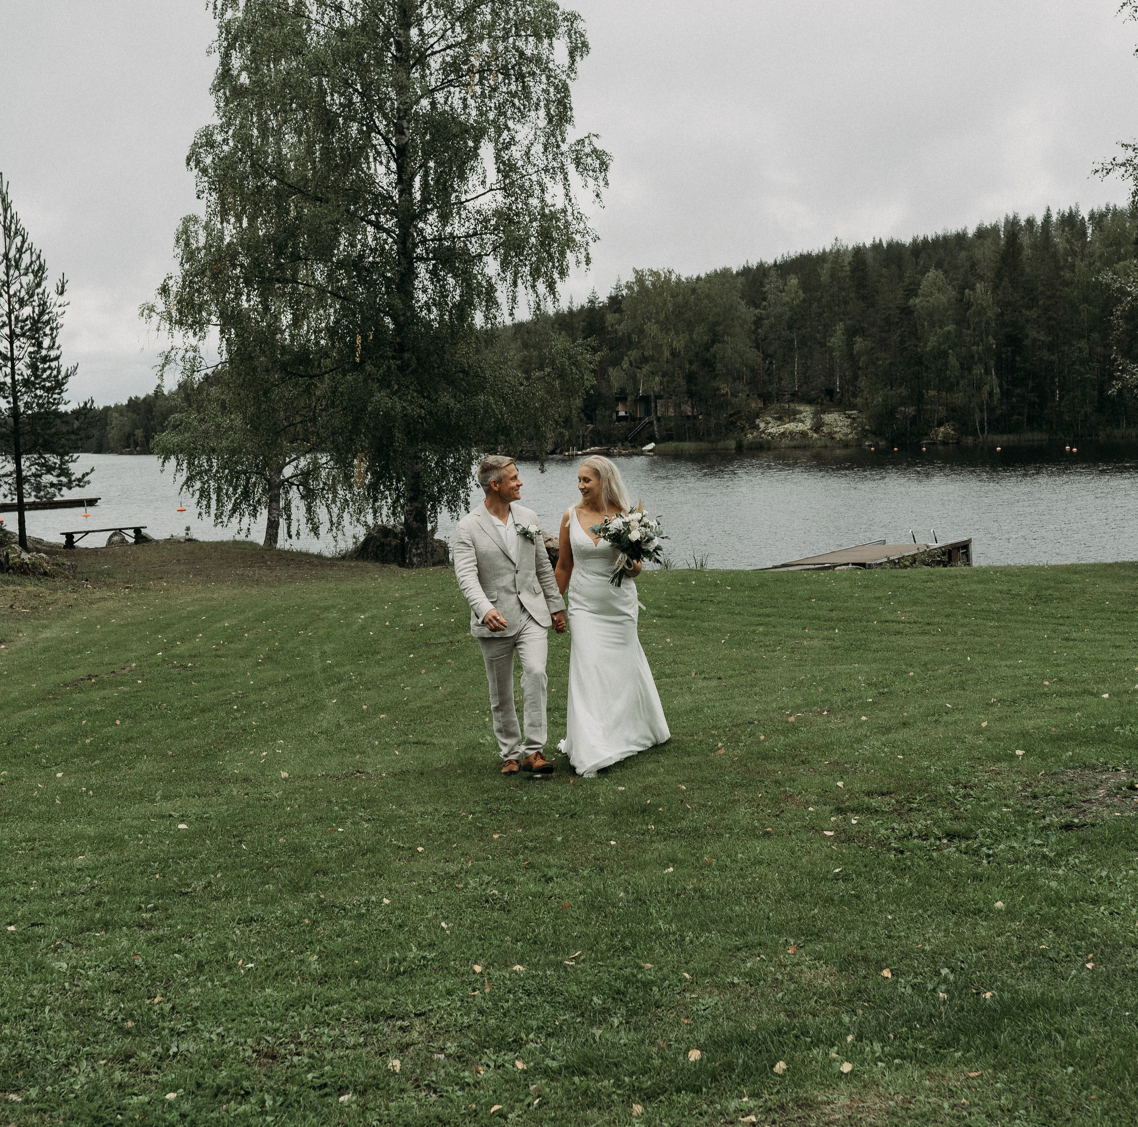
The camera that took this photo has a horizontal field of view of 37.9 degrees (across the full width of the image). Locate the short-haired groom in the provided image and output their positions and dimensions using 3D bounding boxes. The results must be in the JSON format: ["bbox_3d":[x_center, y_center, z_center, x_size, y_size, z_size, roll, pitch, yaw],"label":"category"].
[{"bbox_3d":[-0.342,0.285,9.450,0.580,1.780,0.480,-2,5,-16],"label":"short-haired groom"}]

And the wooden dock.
[{"bbox_3d":[5.782,0.013,31.000,1.900,0.600,7.000,1,5,25],"label":"wooden dock"}]

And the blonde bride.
[{"bbox_3d":[0.244,0.279,9.500,0.640,1.760,0.700,0,5,5],"label":"blonde bride"}]

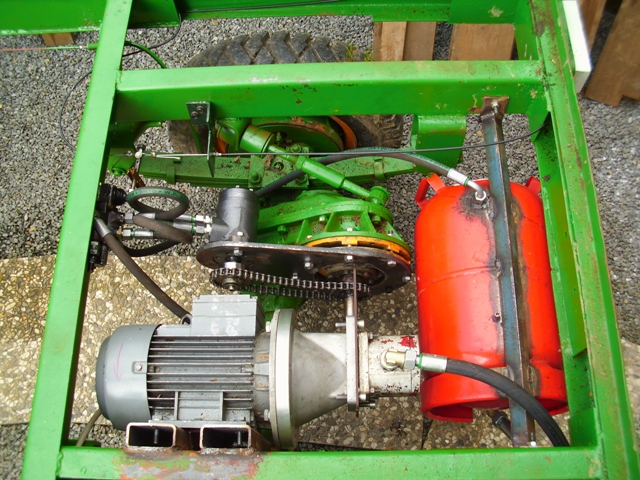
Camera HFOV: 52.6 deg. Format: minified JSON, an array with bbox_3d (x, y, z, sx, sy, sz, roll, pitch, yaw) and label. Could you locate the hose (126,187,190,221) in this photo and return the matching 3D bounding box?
[{"bbox_3d":[-0.321,-0.072,1.285,0.124,0.115,0.045,3,67,4],"label":"hose"}]

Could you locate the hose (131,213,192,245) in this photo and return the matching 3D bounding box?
[{"bbox_3d":[-0.303,-0.020,1.246,0.125,0.090,0.045,16,69,9],"label":"hose"}]

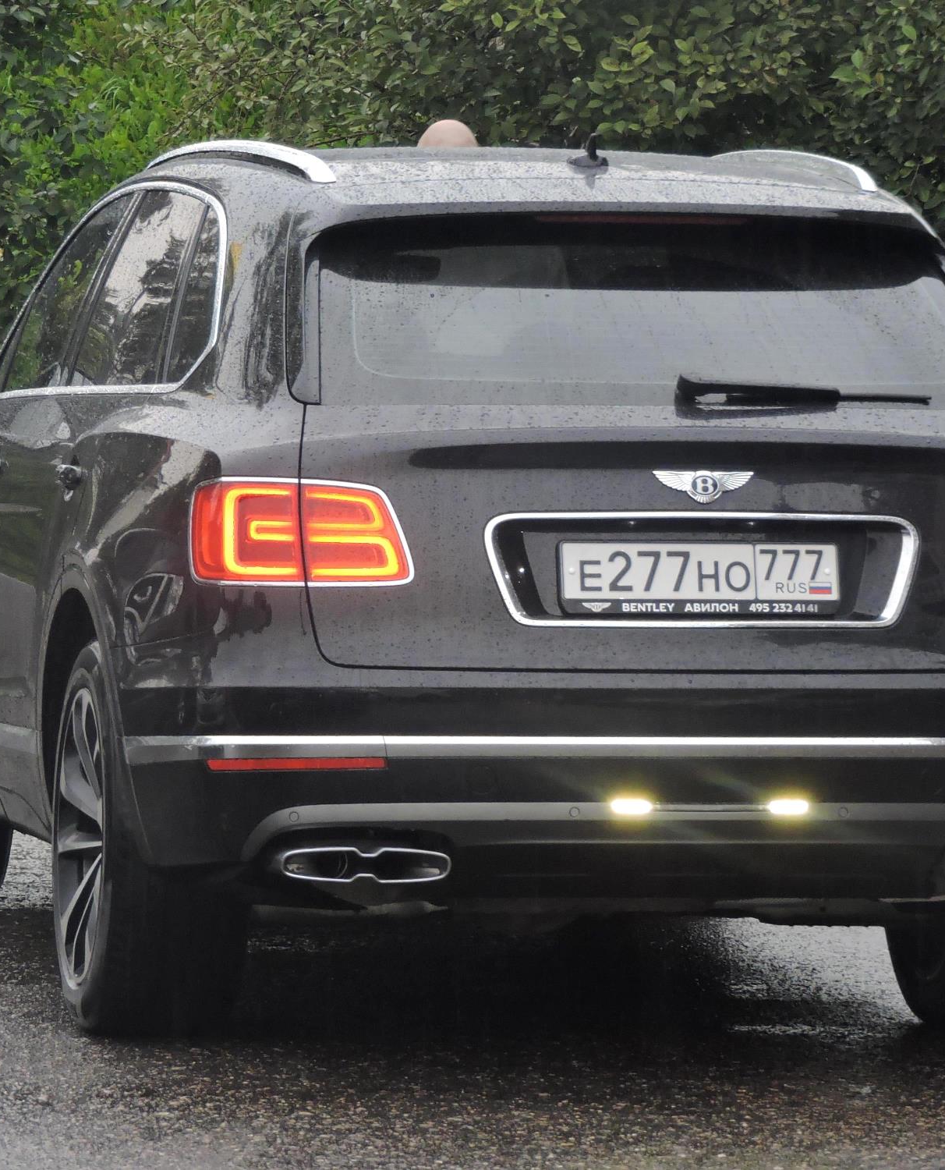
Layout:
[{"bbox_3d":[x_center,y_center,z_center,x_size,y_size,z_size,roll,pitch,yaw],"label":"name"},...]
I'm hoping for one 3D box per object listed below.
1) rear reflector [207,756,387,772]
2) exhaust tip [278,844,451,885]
[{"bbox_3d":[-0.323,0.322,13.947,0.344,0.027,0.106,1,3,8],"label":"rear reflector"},{"bbox_3d":[-0.199,0.500,13.801,0.300,0.068,0.120,1,3,-4],"label":"exhaust tip"}]

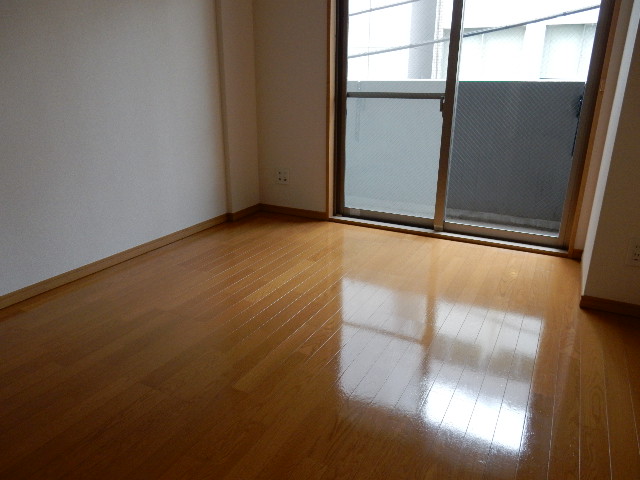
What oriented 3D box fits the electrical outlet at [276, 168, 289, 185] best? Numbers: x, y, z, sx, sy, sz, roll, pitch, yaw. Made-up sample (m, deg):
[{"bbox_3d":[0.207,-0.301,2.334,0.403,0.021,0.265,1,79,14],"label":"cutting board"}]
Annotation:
[{"bbox_3d":[-0.291,-0.493,3.586,0.116,0.122,0.010,10,21,27],"label":"electrical outlet"}]

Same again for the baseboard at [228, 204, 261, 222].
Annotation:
[{"bbox_3d":[-0.578,-0.222,3.625,0.015,0.060,0.368,10,21,27],"label":"baseboard"}]

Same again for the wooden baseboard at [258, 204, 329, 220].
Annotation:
[{"bbox_3d":[-0.212,-0.225,3.638,0.618,0.060,0.015,10,21,27],"label":"wooden baseboard"}]

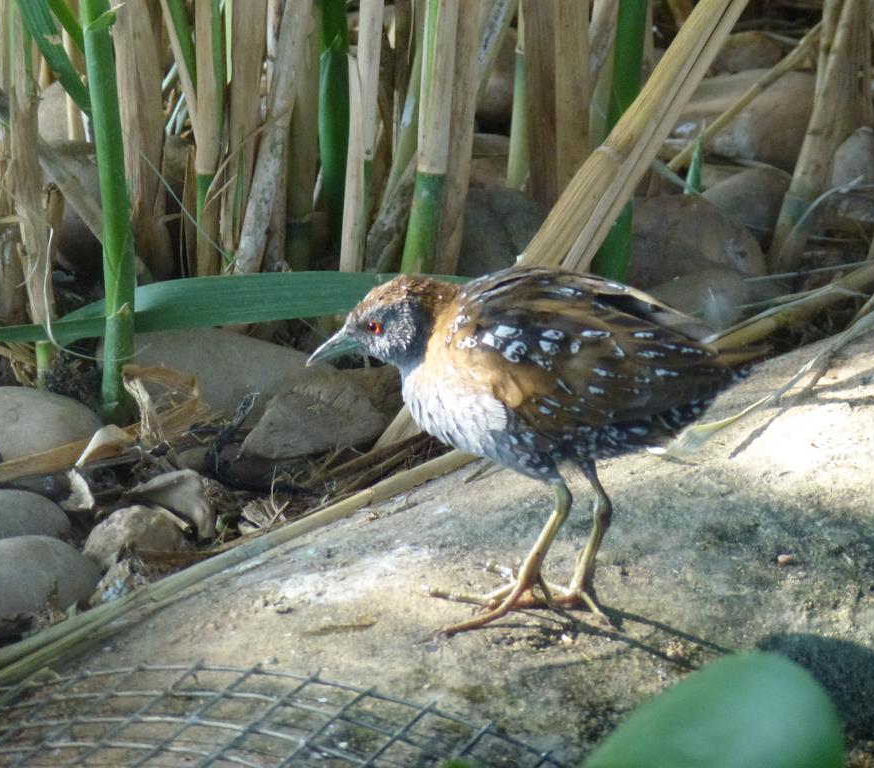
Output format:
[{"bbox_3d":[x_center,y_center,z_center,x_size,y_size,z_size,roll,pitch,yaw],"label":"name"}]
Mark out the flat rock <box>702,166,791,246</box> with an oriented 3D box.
[{"bbox_3d":[0.104,-0.059,3.800,0.032,0.025,0.031,0,20,0],"label":"flat rock"}]

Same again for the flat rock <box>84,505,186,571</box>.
[{"bbox_3d":[-0.094,0.048,3.530,0.032,0.021,0.028,0,20,0],"label":"flat rock"}]

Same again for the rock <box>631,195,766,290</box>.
[{"bbox_3d":[0.086,-0.047,3.760,0.046,0.029,0.038,0,20,0],"label":"rock"}]

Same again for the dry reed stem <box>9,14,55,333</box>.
[{"bbox_3d":[-0.131,-0.069,3.690,0.009,0.118,0.009,-3,20,1],"label":"dry reed stem"}]

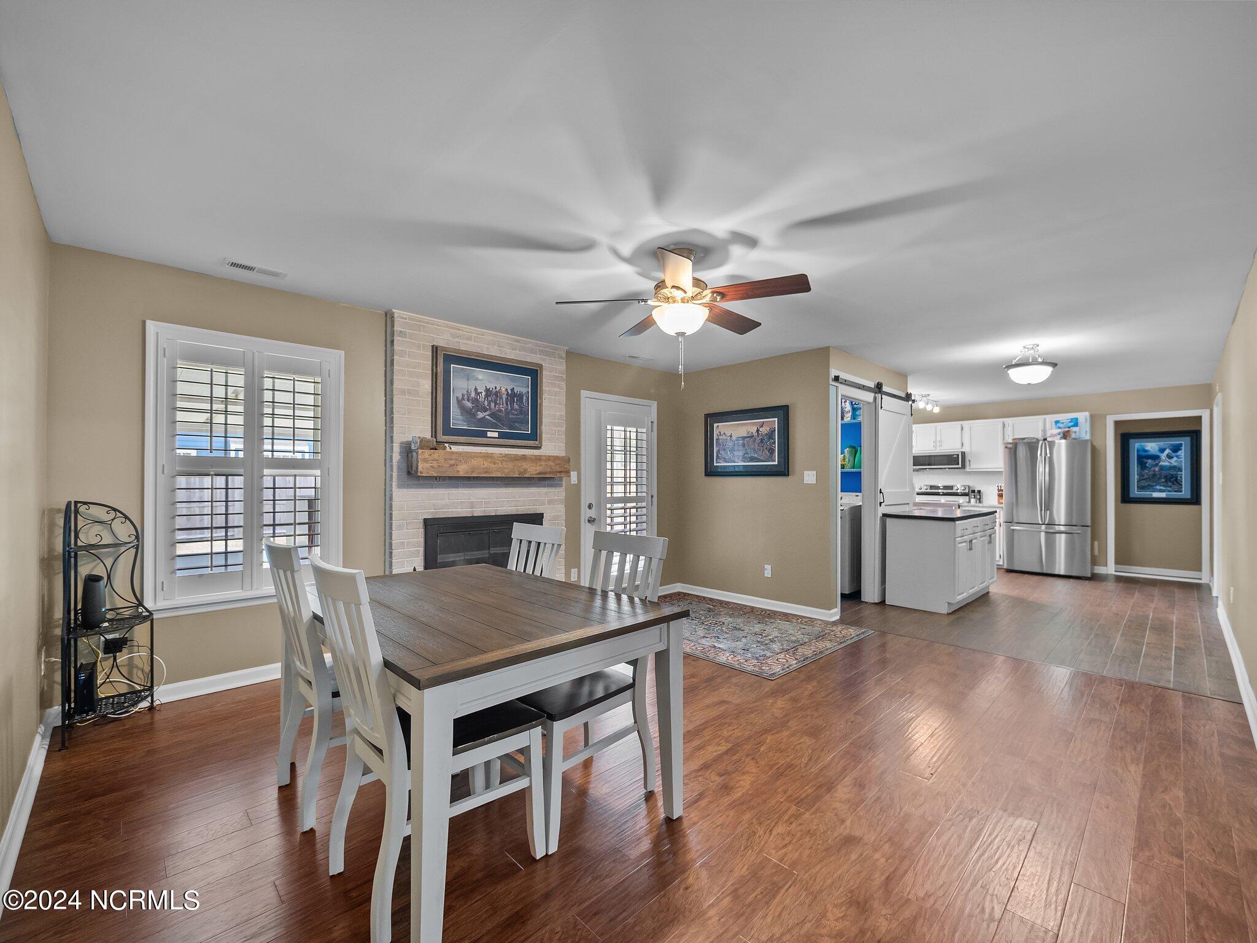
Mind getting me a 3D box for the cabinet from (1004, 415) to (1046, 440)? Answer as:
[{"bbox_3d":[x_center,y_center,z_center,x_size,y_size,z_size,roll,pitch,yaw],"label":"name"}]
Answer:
[{"bbox_3d":[5.588,-0.573,7.133,0.460,0.350,0.340,0,-1,42],"label":"cabinet"}]

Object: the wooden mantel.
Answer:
[{"bbox_3d":[-1.049,-0.049,4.038,1.290,0.178,0.200,0,0,-43],"label":"wooden mantel"}]

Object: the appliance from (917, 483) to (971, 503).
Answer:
[{"bbox_3d":[4.904,0.818,8.096,0.680,1.170,0.760,0,0,-43],"label":"appliance"}]

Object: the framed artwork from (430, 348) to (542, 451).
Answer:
[{"bbox_3d":[-1.079,-0.556,4.006,0.920,0.700,0.070,1,-1,-41],"label":"framed artwork"}]

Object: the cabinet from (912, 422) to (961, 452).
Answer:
[{"bbox_3d":[5.055,-0.534,8.258,0.330,0.450,0.760,0,0,-43],"label":"cabinet"}]

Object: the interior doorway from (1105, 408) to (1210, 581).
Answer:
[{"bbox_3d":[6.740,0.307,6.492,0.920,2.100,0.130,0,-1,41],"label":"interior doorway"}]

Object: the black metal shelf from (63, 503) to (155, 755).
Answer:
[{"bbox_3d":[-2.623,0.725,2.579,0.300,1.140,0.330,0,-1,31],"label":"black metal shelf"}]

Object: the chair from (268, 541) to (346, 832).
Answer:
[{"bbox_3d":[-1.112,0.777,2.107,0.600,1.005,0.450,0,0,-43],"label":"chair"}]

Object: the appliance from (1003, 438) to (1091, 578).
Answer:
[{"bbox_3d":[5.699,0.480,6.898,0.900,1.755,0.740,0,-1,41],"label":"appliance"}]

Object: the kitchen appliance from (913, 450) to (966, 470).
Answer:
[{"bbox_3d":[5.003,-0.163,8.187,0.450,0.280,0.760,0,0,-43],"label":"kitchen appliance"}]

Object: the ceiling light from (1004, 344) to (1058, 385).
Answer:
[{"bbox_3d":[3.523,-0.927,4.442,0.450,0.350,0.450,-1,-1,43],"label":"ceiling light"}]

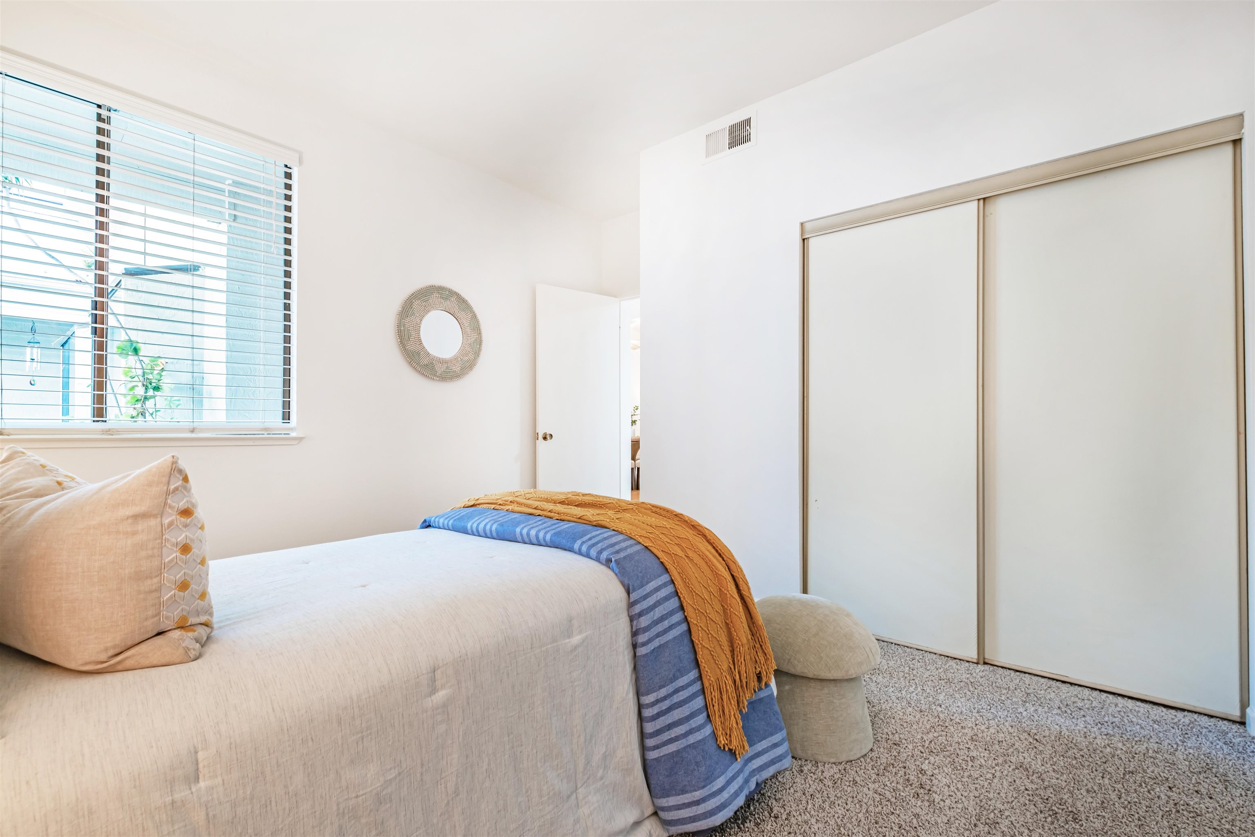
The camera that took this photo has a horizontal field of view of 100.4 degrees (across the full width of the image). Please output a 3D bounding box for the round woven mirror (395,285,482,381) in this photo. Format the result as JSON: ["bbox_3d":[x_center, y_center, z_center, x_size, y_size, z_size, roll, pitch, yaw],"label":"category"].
[{"bbox_3d":[-1.184,-0.539,3.315,0.040,0.600,0.595,-1,-1,40],"label":"round woven mirror"}]

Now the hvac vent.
[{"bbox_3d":[0.569,-1.574,2.932,0.340,0.200,0.025,-1,-1,39],"label":"hvac vent"}]

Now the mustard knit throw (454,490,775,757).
[{"bbox_3d":[-0.092,0.595,1.732,1.100,0.590,0.440,-1,-1,39],"label":"mustard knit throw"}]

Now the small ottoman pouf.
[{"bbox_3d":[0.611,0.799,1.712,0.390,0.425,0.390,-1,-1,39],"label":"small ottoman pouf"}]

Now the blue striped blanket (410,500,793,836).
[{"bbox_3d":[-0.133,0.669,1.681,1.160,0.680,0.560,-1,-1,39],"label":"blue striped blanket"}]

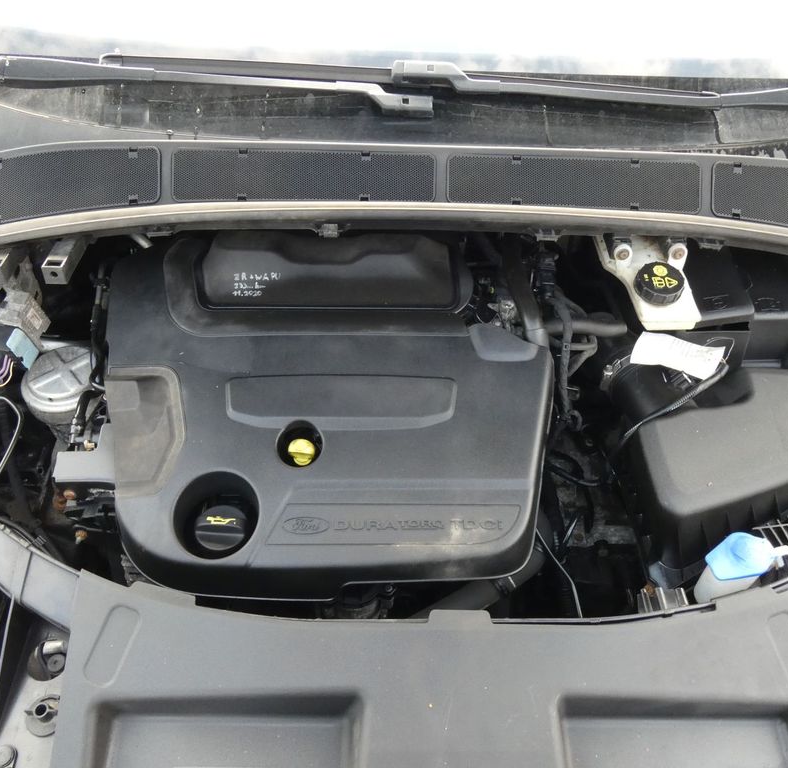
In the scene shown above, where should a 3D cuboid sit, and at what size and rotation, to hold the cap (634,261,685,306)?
[{"bbox_3d":[0.342,-0.130,0.880,0.059,0.021,0.059,-1,53,1],"label":"cap"}]

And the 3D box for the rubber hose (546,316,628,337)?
[{"bbox_3d":[0.279,-0.081,0.980,0.118,0.021,0.021,-1,53,1],"label":"rubber hose"}]

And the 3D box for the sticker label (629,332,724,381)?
[{"bbox_3d":[0.348,-0.034,0.837,0.096,0.012,0.051,13,67,18],"label":"sticker label"}]

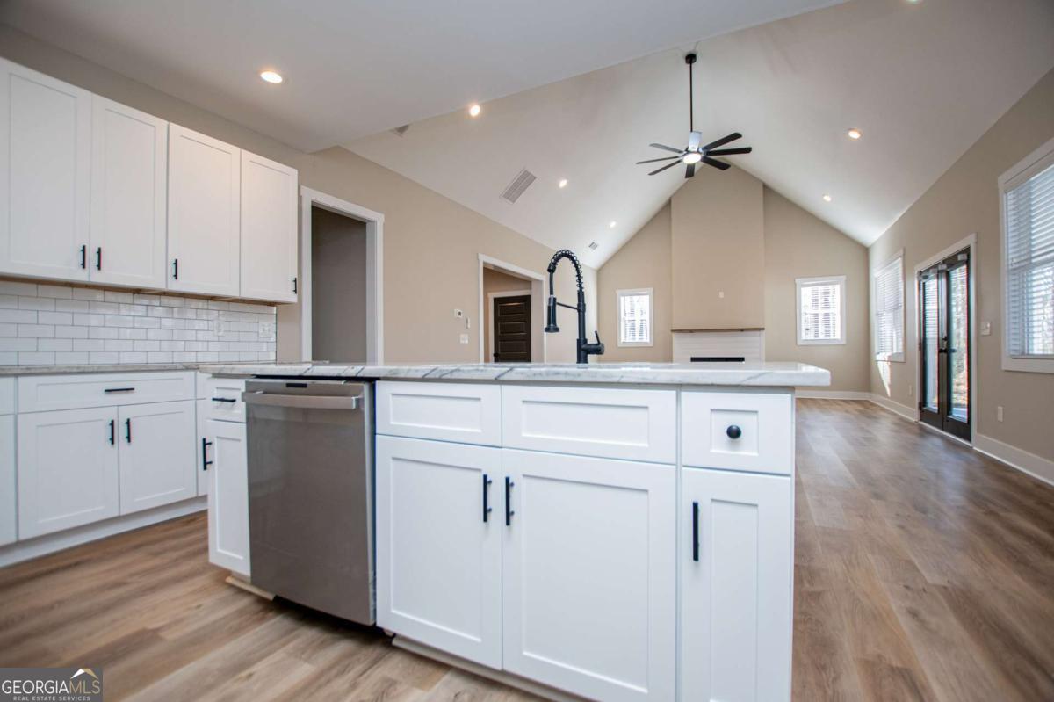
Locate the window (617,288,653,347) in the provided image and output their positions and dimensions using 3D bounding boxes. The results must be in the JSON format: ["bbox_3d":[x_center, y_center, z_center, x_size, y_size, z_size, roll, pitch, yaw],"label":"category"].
[{"bbox_3d":[2.642,-0.798,10.725,0.881,1.395,0.110,0,0,28],"label":"window"}]

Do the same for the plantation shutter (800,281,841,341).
[{"bbox_3d":[6.074,-0.793,9.092,0.697,1.152,0.060,0,0,28],"label":"plantation shutter"}]

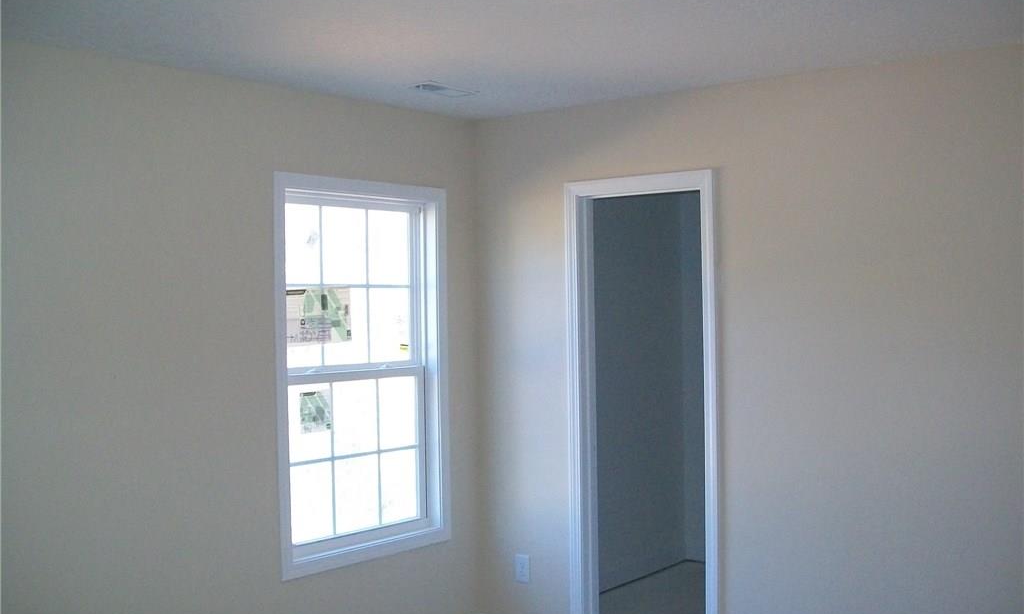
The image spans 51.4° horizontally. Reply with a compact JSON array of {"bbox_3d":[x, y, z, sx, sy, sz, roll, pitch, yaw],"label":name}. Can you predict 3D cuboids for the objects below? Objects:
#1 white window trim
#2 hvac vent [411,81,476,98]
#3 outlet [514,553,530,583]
[{"bbox_3d":[-0.641,0.270,4.503,0.120,1.595,0.978,-1,0,39],"label":"white window trim"},{"bbox_3d":[-0.273,-0.871,4.271,0.145,0.018,0.280,-1,0,39],"label":"hvac vent"},{"bbox_3d":[0.048,1.194,4.864,0.074,0.119,0.010,-1,0,39],"label":"outlet"}]

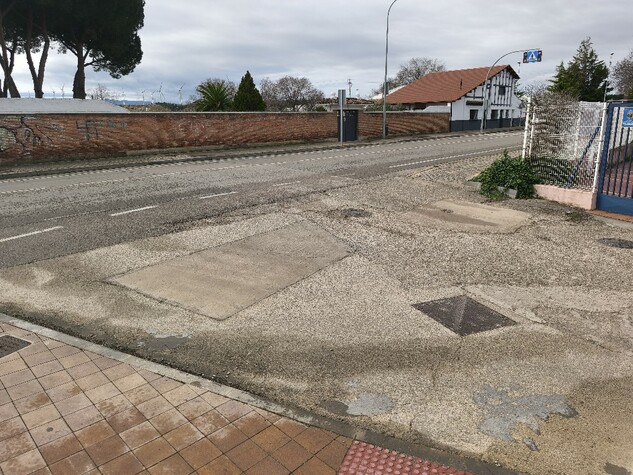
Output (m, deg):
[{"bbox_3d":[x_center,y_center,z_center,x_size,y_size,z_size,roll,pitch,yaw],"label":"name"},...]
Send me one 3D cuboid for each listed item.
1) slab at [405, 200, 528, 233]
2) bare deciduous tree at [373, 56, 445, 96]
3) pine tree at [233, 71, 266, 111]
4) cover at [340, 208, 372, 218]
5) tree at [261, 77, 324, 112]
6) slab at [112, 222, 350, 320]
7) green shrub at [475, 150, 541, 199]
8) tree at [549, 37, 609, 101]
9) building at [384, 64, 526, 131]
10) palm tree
[{"bbox_3d":[2.626,-0.349,7.298,2.011,0.050,2.168,15,22,42],"label":"slab"},{"bbox_3d":[12.272,-19.234,55.878,9.408,8.902,9.134,3,17,11],"label":"bare deciduous tree"},{"bbox_3d":[-4.995,-9.889,31.479,2.508,4.866,2.409,-3,16,-8],"label":"pine tree"},{"bbox_3d":[0.709,-0.425,7.556,0.600,0.040,0.600,0,16,0],"label":"cover"},{"bbox_3d":[-2.602,-14.489,45.769,6.936,5.671,6.598,-1,16,-3],"label":"tree"},{"bbox_3d":[-0.590,0.272,5.253,1.665,0.050,3.174,12,20,37],"label":"slab"},{"bbox_3d":[4.222,-1.413,9.180,1.444,0.914,1.150,7,18,24],"label":"green shrub"},{"bbox_3d":[19.570,-11.095,31.186,3.857,6.968,4.265,9,19,29],"label":"tree"},{"bbox_3d":[16.570,-16.216,49.155,16.644,6.800,9.600,-15,22,-41],"label":"building"},{"bbox_3d":[-7.372,-9.298,30.605,2.819,4.256,2.747,-4,17,-12],"label":"palm tree"}]

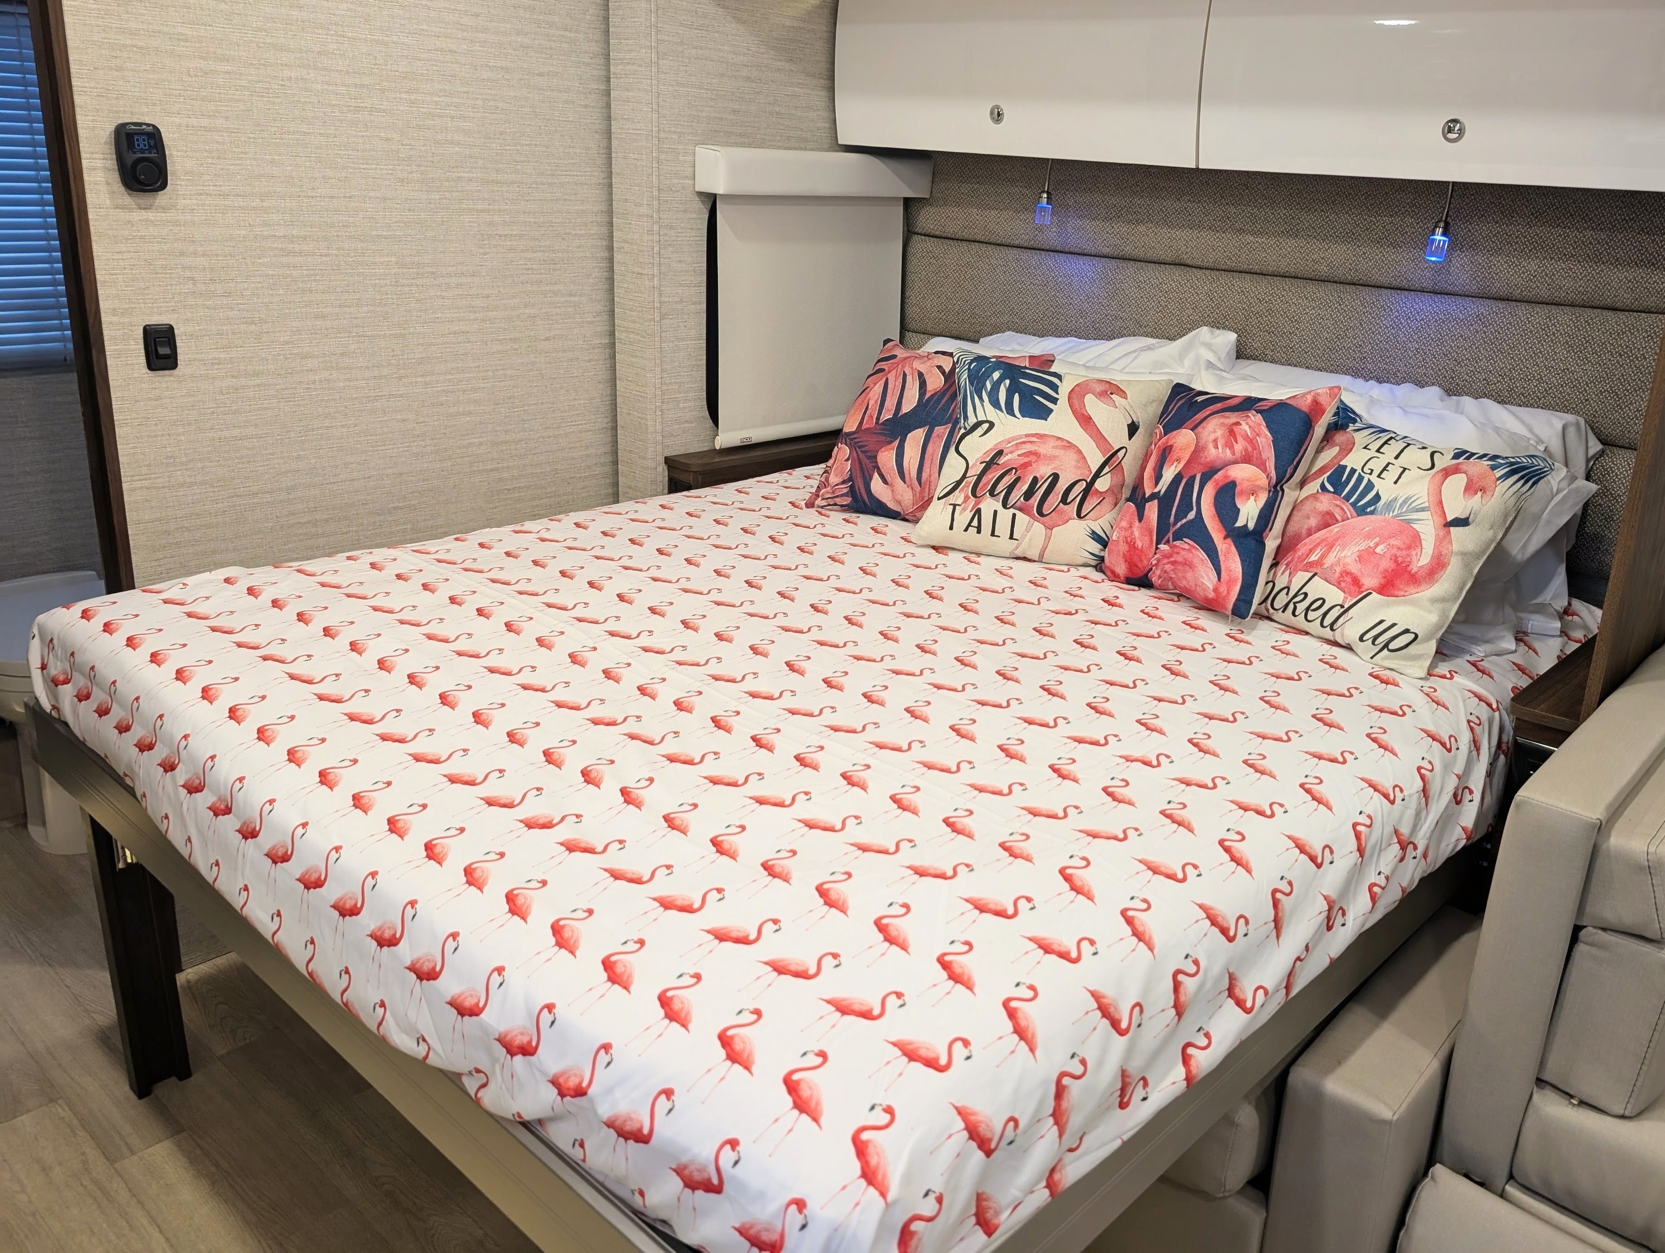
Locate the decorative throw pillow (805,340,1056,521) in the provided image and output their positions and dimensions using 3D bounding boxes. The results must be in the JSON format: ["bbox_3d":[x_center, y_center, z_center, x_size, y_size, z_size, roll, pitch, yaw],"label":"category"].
[{"bbox_3d":[0.215,-0.415,2.500,0.420,0.420,0.130,15,-15,37],"label":"decorative throw pillow"}]

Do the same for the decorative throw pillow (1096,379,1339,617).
[{"bbox_3d":[0.717,-0.259,2.200,0.130,0.420,0.410,20,4,-33],"label":"decorative throw pillow"}]

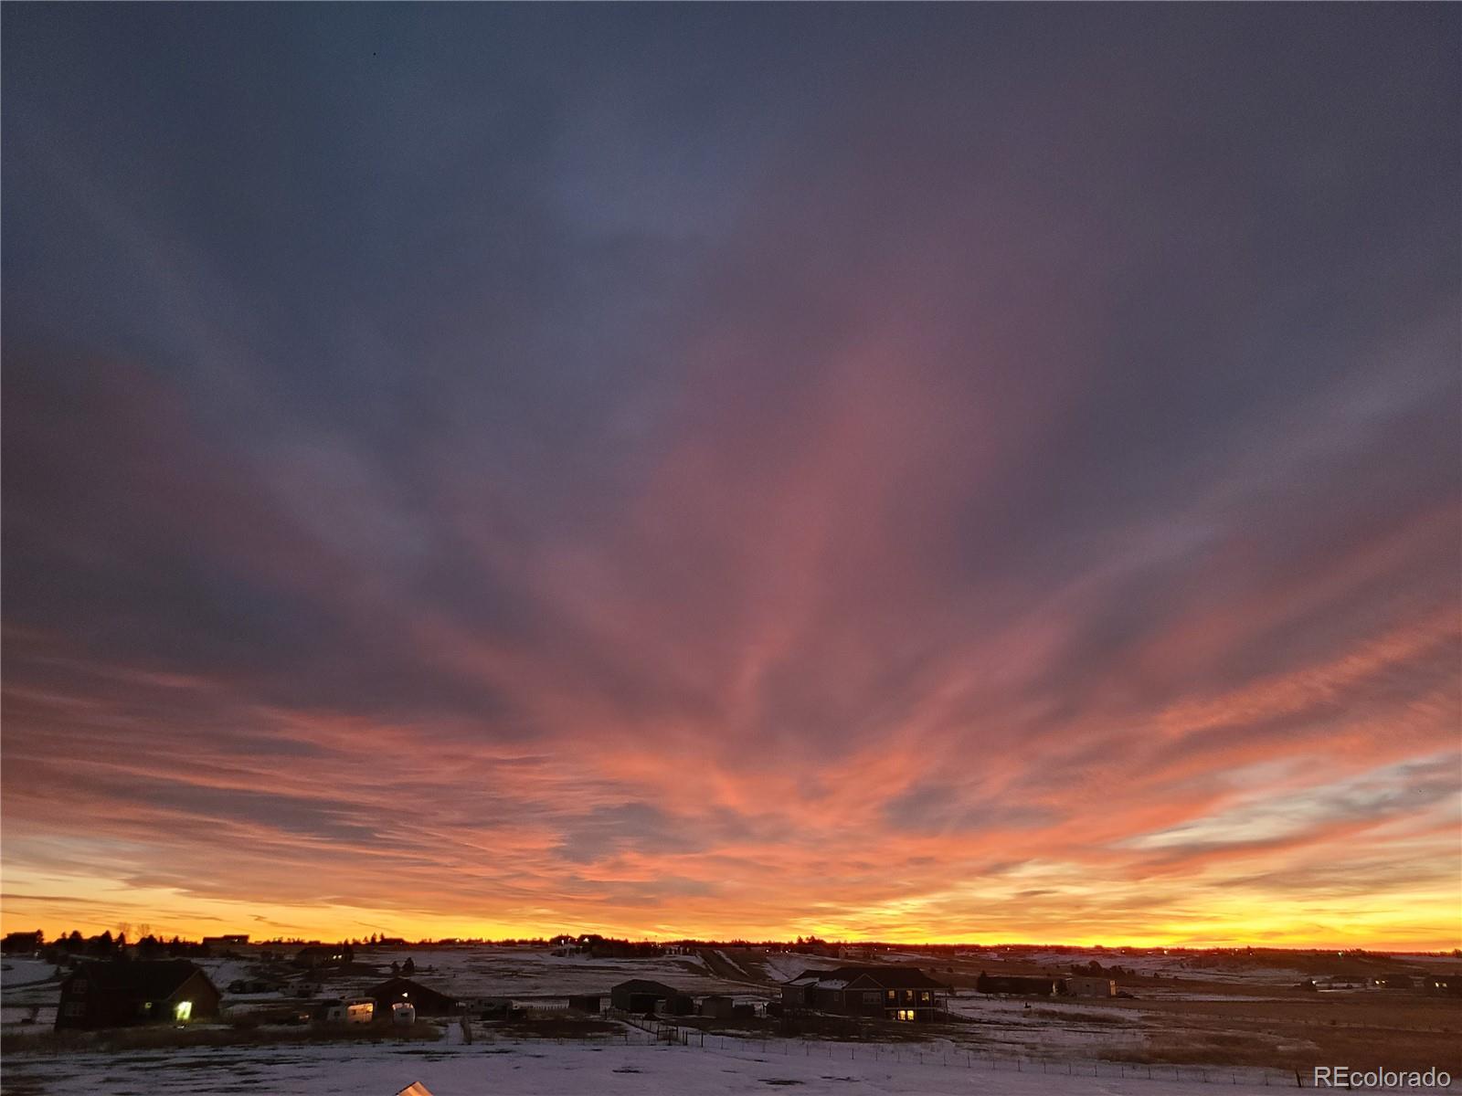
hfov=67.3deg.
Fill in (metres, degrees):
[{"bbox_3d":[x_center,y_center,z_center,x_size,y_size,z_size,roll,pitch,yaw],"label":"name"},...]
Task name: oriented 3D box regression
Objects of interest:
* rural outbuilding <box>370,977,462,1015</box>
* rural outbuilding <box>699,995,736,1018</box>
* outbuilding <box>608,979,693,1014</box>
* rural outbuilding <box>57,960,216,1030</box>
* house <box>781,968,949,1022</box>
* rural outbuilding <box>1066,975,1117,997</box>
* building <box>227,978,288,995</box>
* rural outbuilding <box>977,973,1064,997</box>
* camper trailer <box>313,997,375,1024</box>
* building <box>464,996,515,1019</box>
[{"bbox_3d":[-47.320,66.920,164.150,12.210,4.910,12.000,4,-20,-11],"label":"rural outbuilding"},{"bbox_3d":[-1.800,66.690,159.500,4.130,2.910,4.000,-9,-22,23],"label":"rural outbuilding"},{"bbox_3d":[-12.430,70.340,172.430,10.880,4.580,9.000,7,-21,-19],"label":"outbuilding"},{"bbox_3d":[-79.050,59.380,146.510,15.420,7.890,13.000,17,-26,-39],"label":"rural outbuilding"},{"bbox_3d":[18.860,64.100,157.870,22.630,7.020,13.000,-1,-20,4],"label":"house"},{"bbox_3d":[73.930,90.040,225.250,8.960,3.850,6.000,-8,-21,21],"label":"rural outbuilding"},{"bbox_3d":[-91.700,85.090,212.970,9.040,2.720,7.000,3,-20,-9],"label":"building"},{"bbox_3d":[60.650,91.560,229.620,16.870,3.500,8.000,-9,-22,22],"label":"rural outbuilding"},{"bbox_3d":[-50.854,61.212,145.000,6.929,3.174,2.500,0,-20,0],"label":"camper trailer"},{"bbox_3d":[-34.890,66.640,159.060,6.700,2.700,3.200,4,-20,-11],"label":"building"}]

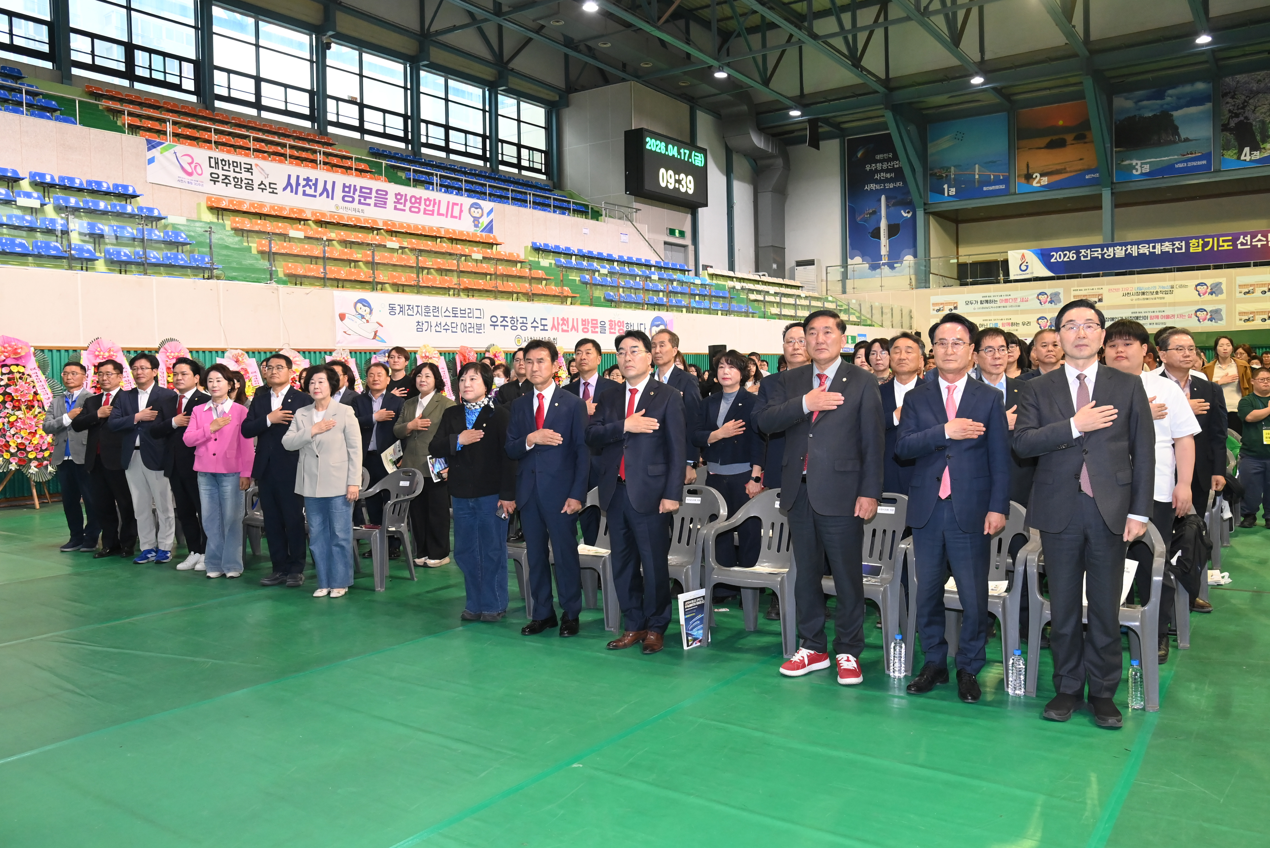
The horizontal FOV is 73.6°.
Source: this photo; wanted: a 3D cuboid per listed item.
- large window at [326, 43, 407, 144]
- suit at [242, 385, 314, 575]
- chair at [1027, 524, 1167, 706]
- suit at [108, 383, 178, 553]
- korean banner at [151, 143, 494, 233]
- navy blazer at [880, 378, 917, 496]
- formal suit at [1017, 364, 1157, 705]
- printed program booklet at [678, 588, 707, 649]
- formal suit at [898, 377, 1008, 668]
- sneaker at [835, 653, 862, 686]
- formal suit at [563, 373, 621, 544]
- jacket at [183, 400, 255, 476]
[{"bbox_3d":[-9.089,-11.176,28.900,0.150,3.100,3.350,2,5,36],"label":"large window"},{"bbox_3d":[-2.745,0.440,6.587,0.540,1.480,0.340,0,3,23],"label":"suit"},{"bbox_3d":[2.122,0.816,3.943,0.550,0.810,0.540,0,3,29],"label":"chair"},{"bbox_3d":[-4.119,0.378,7.136,0.570,1.470,0.370,0,4,12],"label":"suit"},{"bbox_3d":[-7.100,-5.739,21.100,0.060,0.900,9.900,2,5,36],"label":"korean banner"},{"bbox_3d":[1.588,0.095,4.972,0.520,0.750,0.330,0,3,27],"label":"navy blazer"},{"bbox_3d":[1.879,0.463,3.555,0.580,1.450,0.360,2,5,37],"label":"formal suit"},{"bbox_3d":[0.334,1.083,4.709,0.207,0.295,0.010,-3,-7,-39],"label":"printed program booklet"},{"bbox_3d":[1.452,0.468,3.886,0.530,1.400,0.340,0,3,26],"label":"formal suit"},{"bbox_3d":[1.043,1.163,4.127,0.115,0.115,0.290,0,4,12],"label":"sneaker"},{"bbox_3d":[-0.298,0.364,5.920,0.560,1.440,0.340,1,4,27],"label":"formal suit"},{"bbox_3d":[-3.230,0.109,6.576,0.540,0.600,0.350,-1,4,10],"label":"jacket"}]

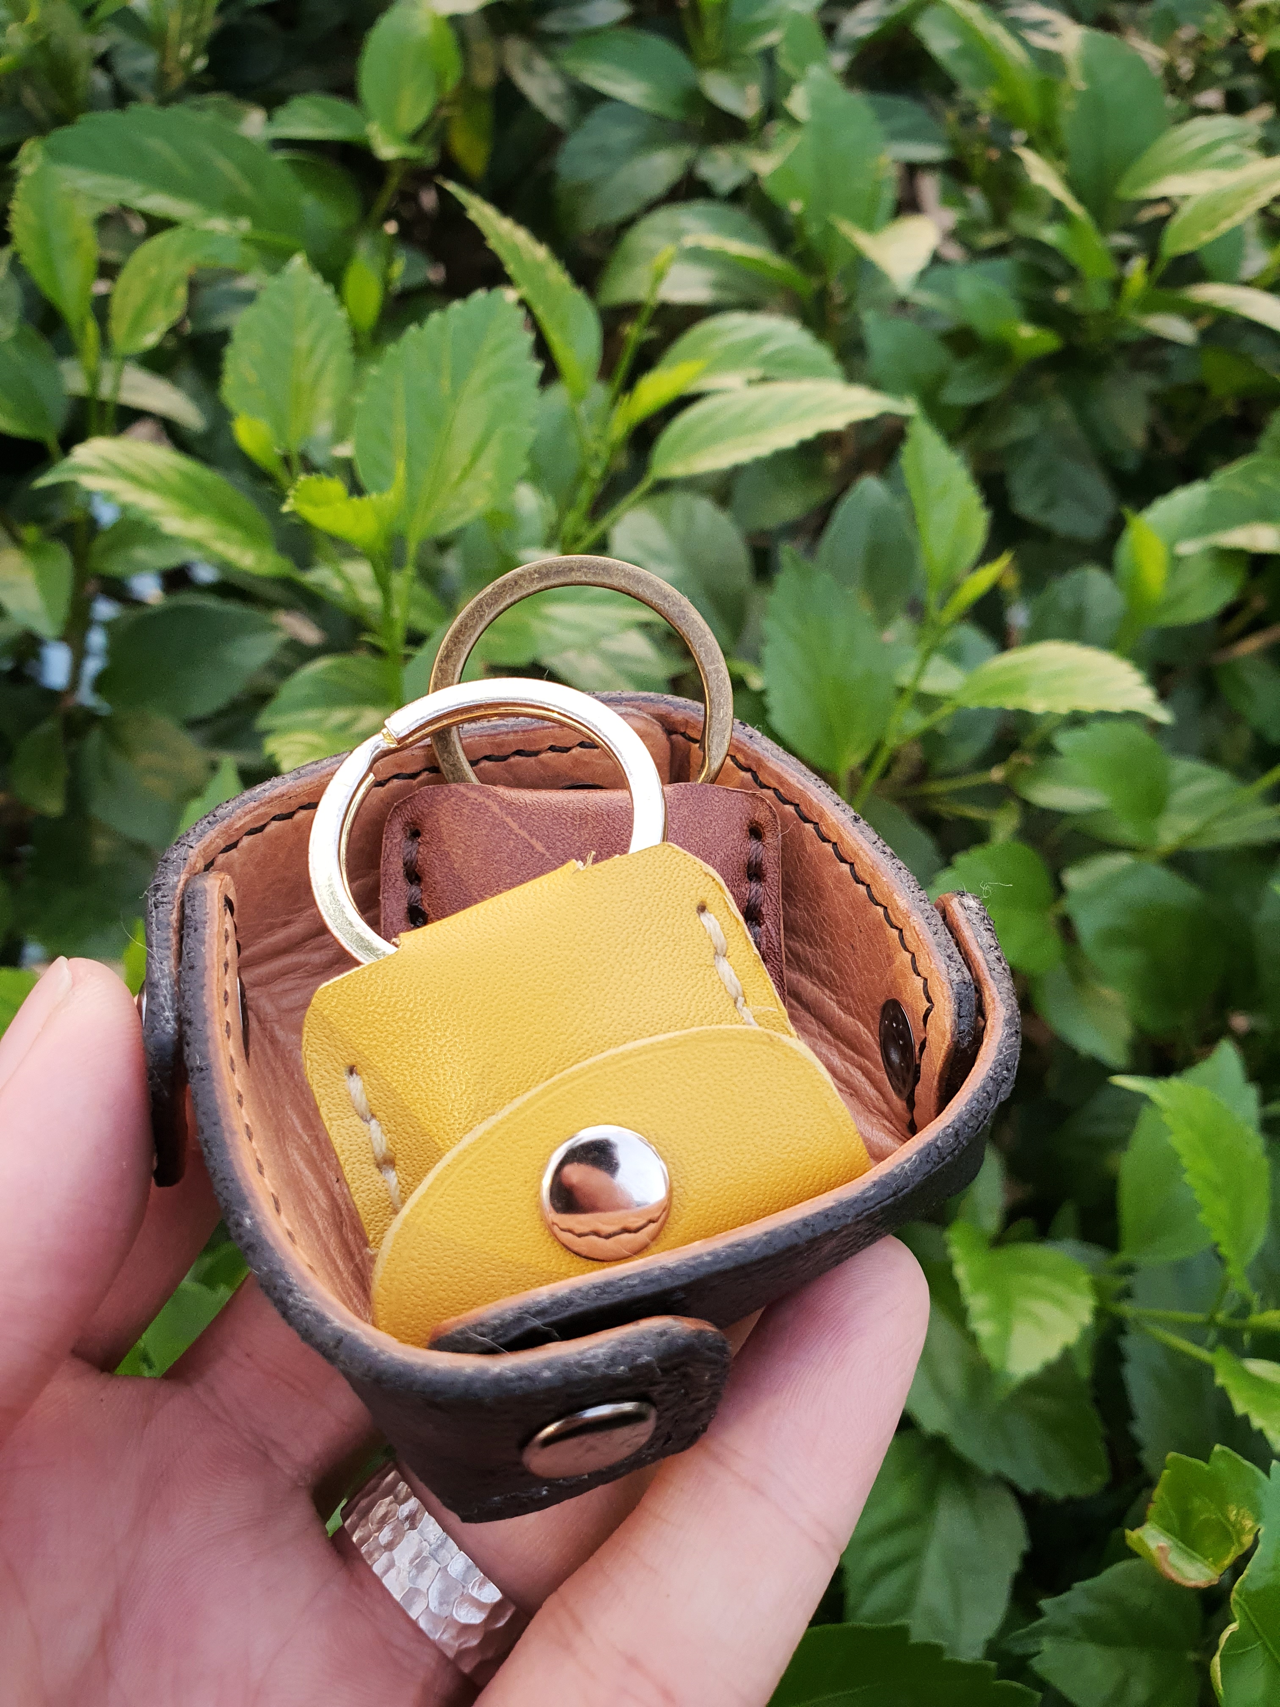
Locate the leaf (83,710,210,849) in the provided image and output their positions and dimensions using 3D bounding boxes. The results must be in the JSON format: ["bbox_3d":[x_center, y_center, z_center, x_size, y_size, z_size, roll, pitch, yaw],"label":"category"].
[{"bbox_3d":[-0.178,-0.026,0.460,0.044,0.010,0.056,-38,73,-22],"label":"leaf"}]

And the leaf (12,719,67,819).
[{"bbox_3d":[-0.220,-0.031,0.470,0.024,0.010,0.042,-18,62,22],"label":"leaf"}]

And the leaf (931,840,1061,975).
[{"bbox_3d":[0.106,0.018,0.390,0.042,0.012,0.048,30,58,13],"label":"leaf"}]

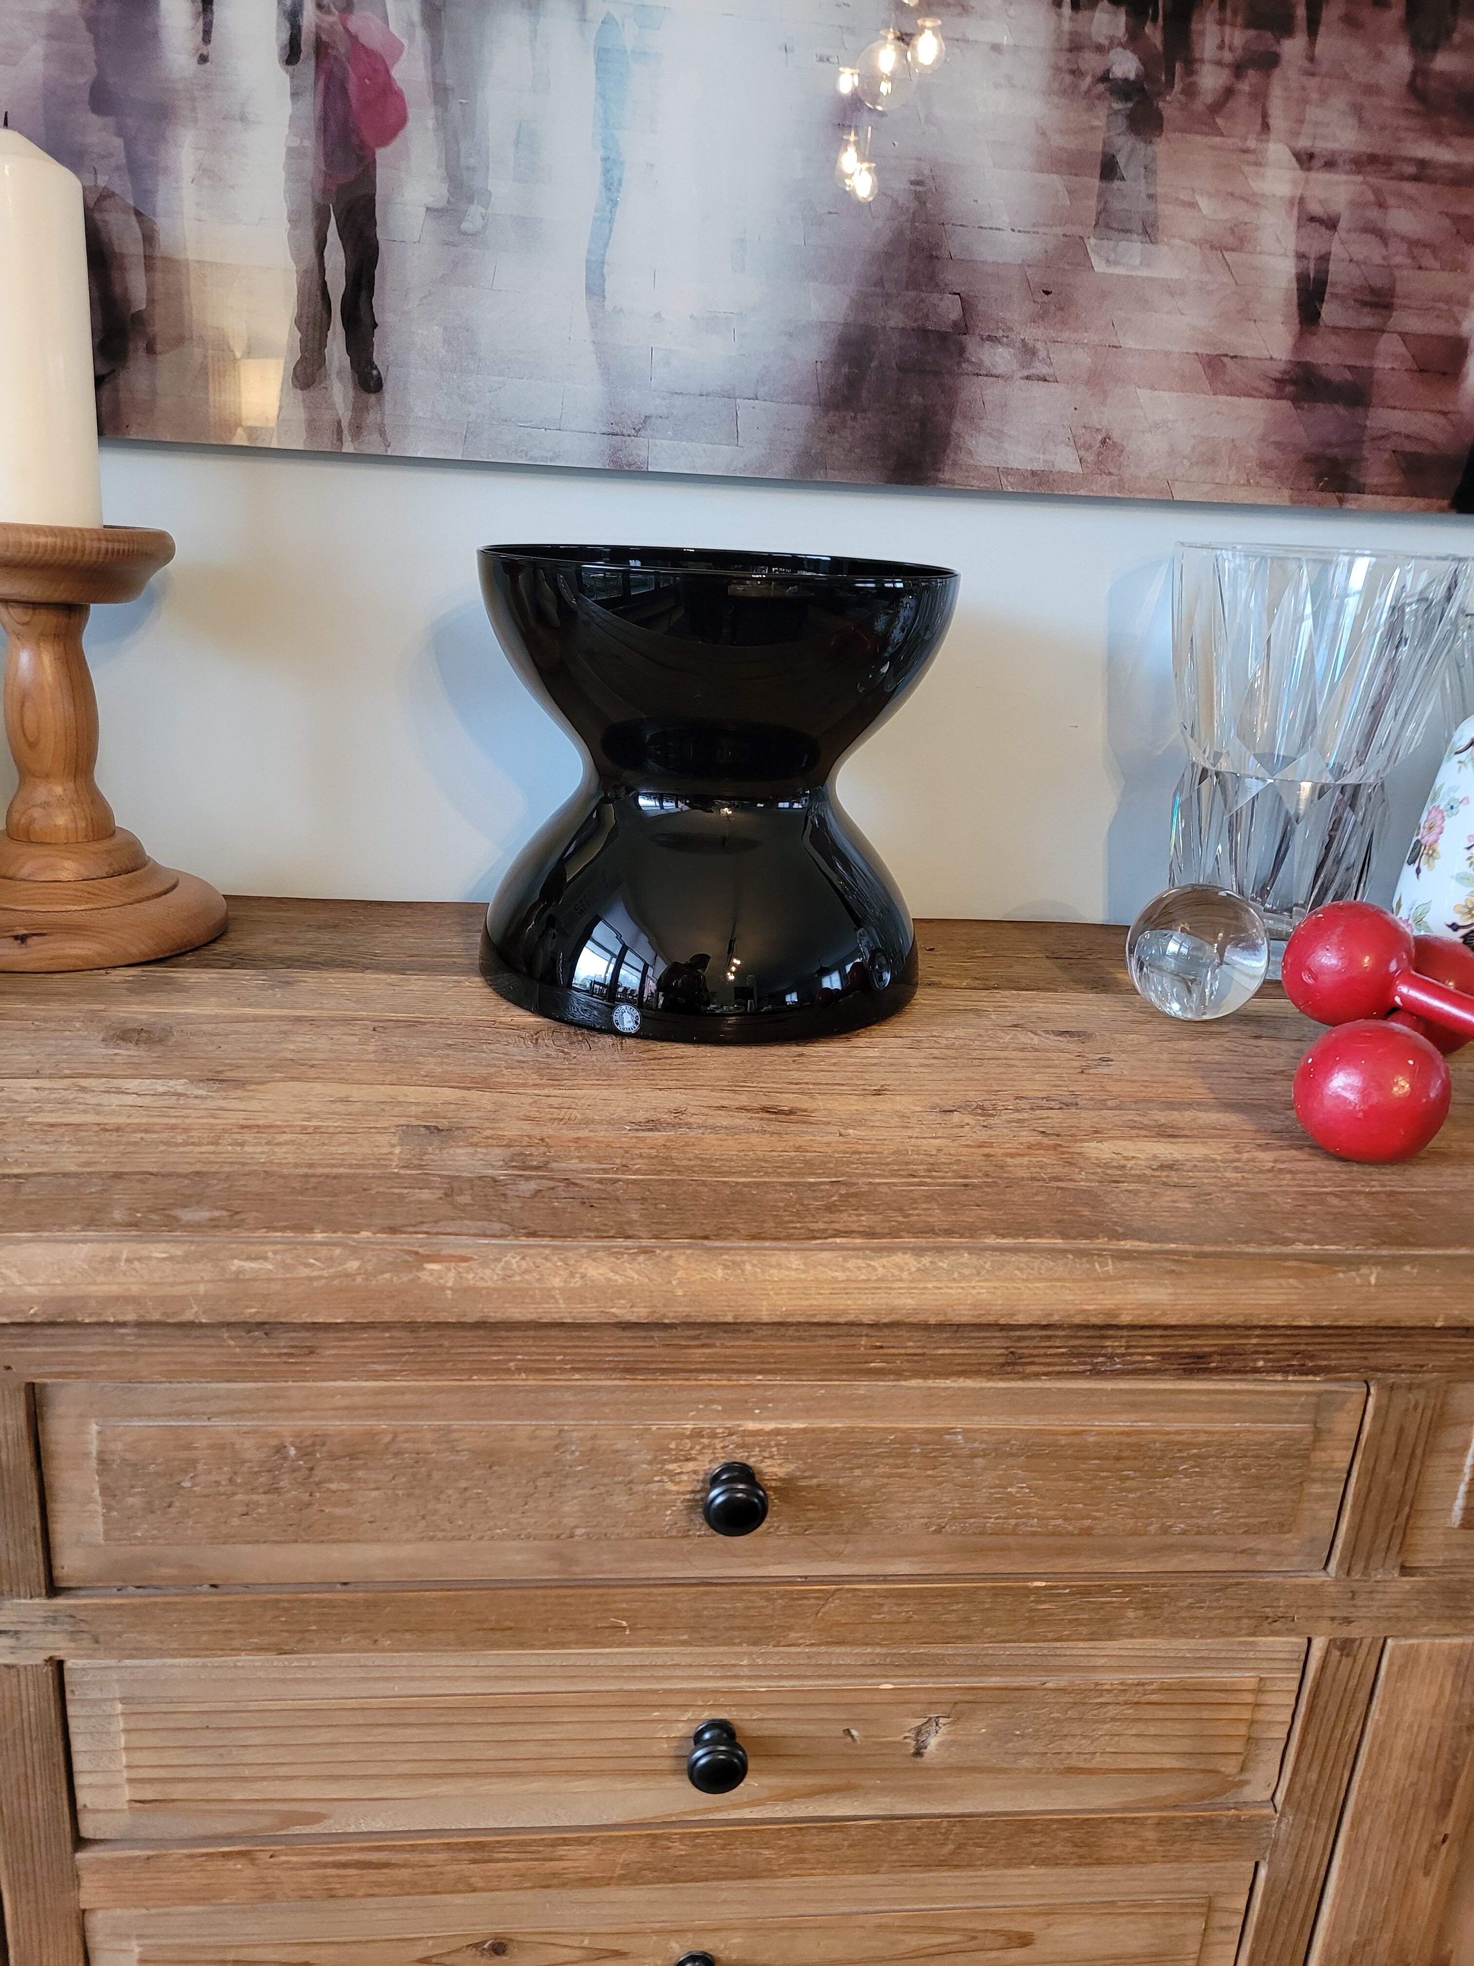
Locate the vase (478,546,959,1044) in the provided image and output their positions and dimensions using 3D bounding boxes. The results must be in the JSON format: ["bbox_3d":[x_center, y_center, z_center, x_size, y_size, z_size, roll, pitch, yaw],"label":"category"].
[{"bbox_3d":[-0.016,-0.126,0.888,0.275,0.247,0.275,1,18,-6],"label":"vase"}]

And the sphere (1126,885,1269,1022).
[{"bbox_3d":[0.274,-0.018,0.876,0.081,0.081,0.081,1,18,-6],"label":"sphere"}]

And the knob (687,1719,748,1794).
[{"bbox_3d":[-0.009,0.345,0.657,0.027,0.027,0.027,1,18,-6],"label":"knob"}]

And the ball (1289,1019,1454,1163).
[{"bbox_3d":[0.296,0.051,0.690,0.067,0.067,0.067,1,18,-6],"label":"ball"}]

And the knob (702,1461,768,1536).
[{"bbox_3d":[-0.001,0.215,0.615,0.026,0.026,0.027,1,18,-6],"label":"knob"}]

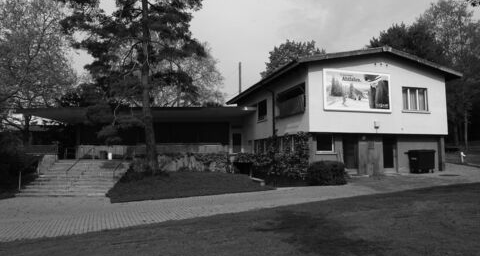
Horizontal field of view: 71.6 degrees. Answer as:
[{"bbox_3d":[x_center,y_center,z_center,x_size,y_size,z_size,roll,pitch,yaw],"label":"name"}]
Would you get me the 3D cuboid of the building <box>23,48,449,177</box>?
[{"bbox_3d":[-1.700,-0.582,27.920,32.500,8.100,18.800,0,-4,-6],"label":"building"}]

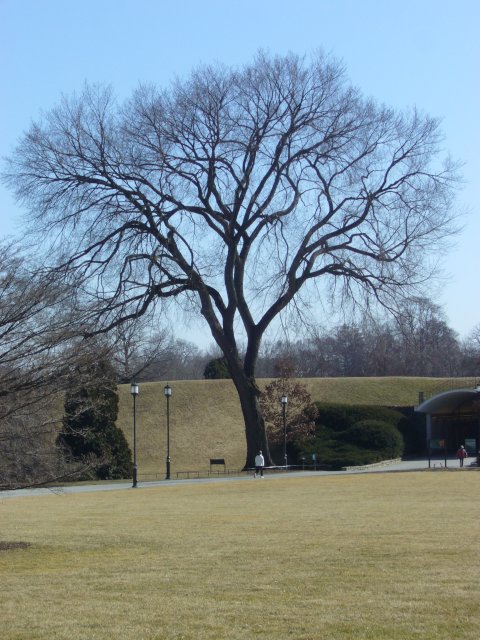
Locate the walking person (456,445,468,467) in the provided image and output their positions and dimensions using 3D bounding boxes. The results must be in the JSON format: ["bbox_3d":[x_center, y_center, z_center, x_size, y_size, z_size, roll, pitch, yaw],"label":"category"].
[{"bbox_3d":[16.997,10.404,137.000,0.650,1.680,0.420,-1,-3,9],"label":"walking person"}]

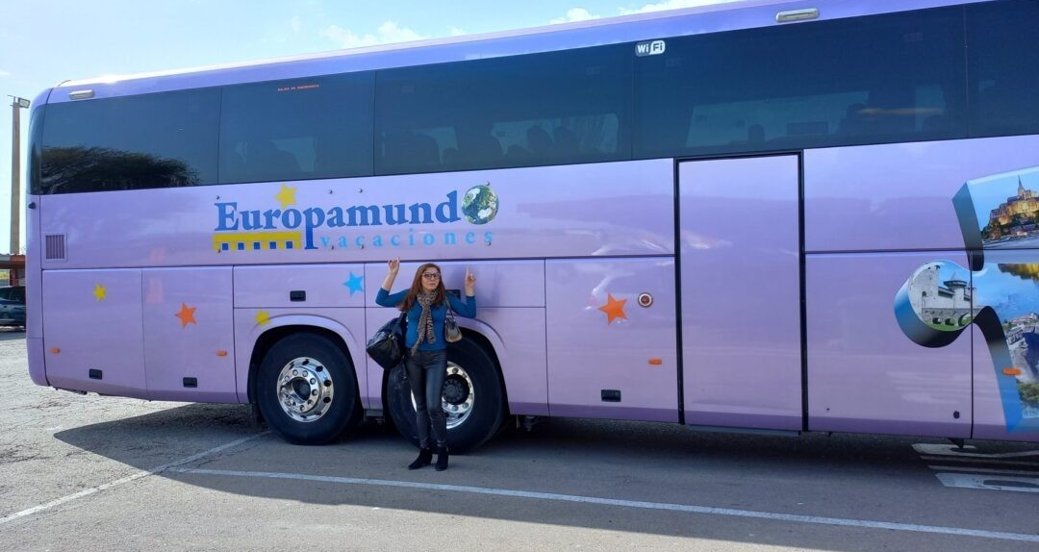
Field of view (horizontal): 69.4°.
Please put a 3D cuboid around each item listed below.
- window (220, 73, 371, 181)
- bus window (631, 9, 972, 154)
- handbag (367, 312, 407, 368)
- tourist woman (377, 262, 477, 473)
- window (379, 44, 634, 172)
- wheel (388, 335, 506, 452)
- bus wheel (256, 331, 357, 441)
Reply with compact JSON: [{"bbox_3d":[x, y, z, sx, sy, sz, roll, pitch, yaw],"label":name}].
[{"bbox_3d":[-2.066,-1.360,6.947,1.673,0.948,0.060,-1,-4,18],"label":"window"},{"bbox_3d":[2.010,-1.407,5.594,2.316,0.951,0.060,-1,-4,18],"label":"bus window"},{"bbox_3d":[-1.067,0.516,6.050,0.340,0.440,0.240,-1,-1,30],"label":"handbag"},{"bbox_3d":[-0.725,0.707,6.049,0.780,1.662,0.400,-1,0,3],"label":"tourist woman"},{"bbox_3d":[-0.180,-1.377,6.321,2.304,0.954,0.060,-1,-4,18],"label":"window"},{"bbox_3d":[-0.583,1.023,6.612,1.035,1.035,0.300,-1,0,18],"label":"wheel"},{"bbox_3d":[-1.911,1.040,7.053,1.035,1.035,0.300,-1,0,18],"label":"bus wheel"}]

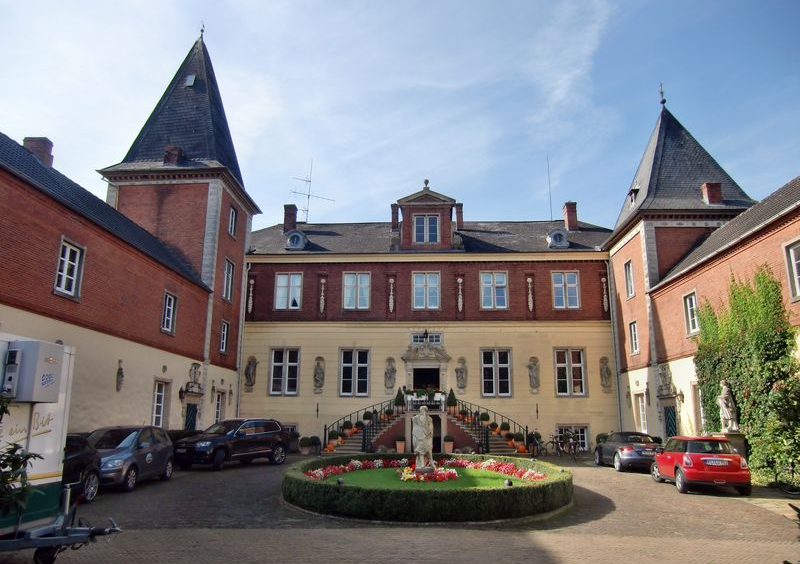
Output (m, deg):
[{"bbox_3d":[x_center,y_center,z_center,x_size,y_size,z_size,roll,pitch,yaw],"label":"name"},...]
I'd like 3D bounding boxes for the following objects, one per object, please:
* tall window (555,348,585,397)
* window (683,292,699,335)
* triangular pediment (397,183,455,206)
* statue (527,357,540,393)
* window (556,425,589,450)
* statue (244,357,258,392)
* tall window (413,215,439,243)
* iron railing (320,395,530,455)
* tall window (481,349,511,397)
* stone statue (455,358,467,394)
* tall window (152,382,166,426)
[{"bbox_3d":[9.325,4.950,30.339,1.660,2.580,0.220,0,-14,3],"label":"tall window"},{"bbox_3d":[11.190,1.207,21.316,0.200,1.670,1.070,0,-14,3],"label":"window"},{"bbox_3d":[1.595,-5.135,33.098,3.450,1.450,0.700,0,-14,3],"label":"triangular pediment"},{"bbox_3d":[7.296,5.055,30.313,0.720,1.950,0.500,0,-14,3],"label":"statue"},{"bbox_3d":[9.095,8.182,29.195,1.715,1.385,0.220,0,-14,3],"label":"window"},{"bbox_3d":[-8.208,5.126,30.692,0.712,1.986,0.500,0,-14,3],"label":"statue"},{"bbox_3d":[1.571,-3.113,32.888,1.440,1.860,0.220,0,-14,3],"label":"tall window"},{"bbox_3d":[1.306,7.271,28.354,10.300,2.850,2.500,0,-14,3],"label":"iron railing"},{"bbox_3d":[4.909,4.614,28.335,1.625,2.502,0.250,0,-13,3],"label":"tall window"},{"bbox_3d":[3.325,5.193,30.482,0.660,1.950,0.500,0,-14,3],"label":"stone statue"},{"bbox_3d":[-9.510,4.805,21.935,0.200,1.780,1.120,0,-14,3],"label":"tall window"}]

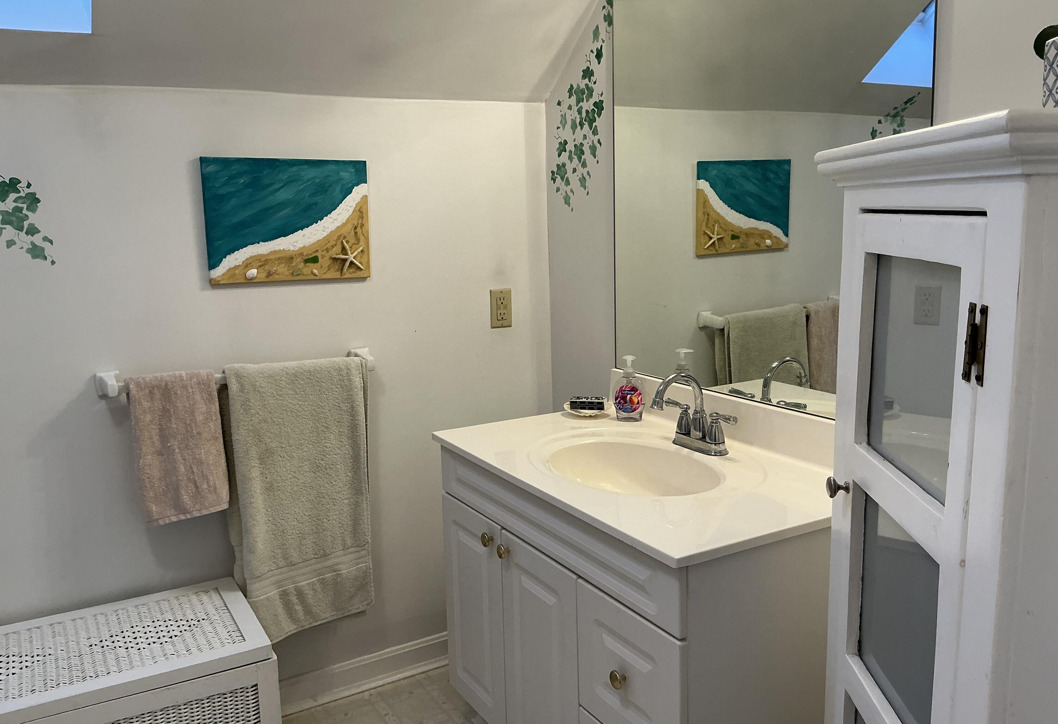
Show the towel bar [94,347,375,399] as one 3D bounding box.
[{"bbox_3d":[-0.701,0.027,2.132,0.664,0.062,0.096,-7,11,-29],"label":"towel bar"}]

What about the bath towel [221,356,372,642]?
[{"bbox_3d":[-0.579,0.351,2.213,0.357,0.730,0.080,-7,11,-29],"label":"bath towel"}]

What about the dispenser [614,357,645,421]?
[{"bbox_3d":[0.253,0.067,2.135,0.079,0.159,0.048,1,10,13],"label":"dispenser"}]

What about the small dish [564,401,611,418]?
[{"bbox_3d":[0.148,0.122,2.197,0.122,0.034,0.108,0,10,7],"label":"small dish"}]

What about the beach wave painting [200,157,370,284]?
[{"bbox_3d":[-0.607,-0.358,2.169,0.407,0.305,0.023,-7,11,-29],"label":"beach wave painting"}]

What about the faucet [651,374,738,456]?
[{"bbox_3d":[0.327,0.108,1.855,0.155,0.170,0.247,-7,11,-29],"label":"faucet"}]

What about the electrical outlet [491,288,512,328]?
[{"bbox_3d":[-0.082,-0.157,2.514,0.070,0.114,0.008,-7,11,-29],"label":"electrical outlet"}]

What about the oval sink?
[{"bbox_3d":[0.205,0.279,1.784,0.298,0.136,0.450,-7,11,-29],"label":"oval sink"}]

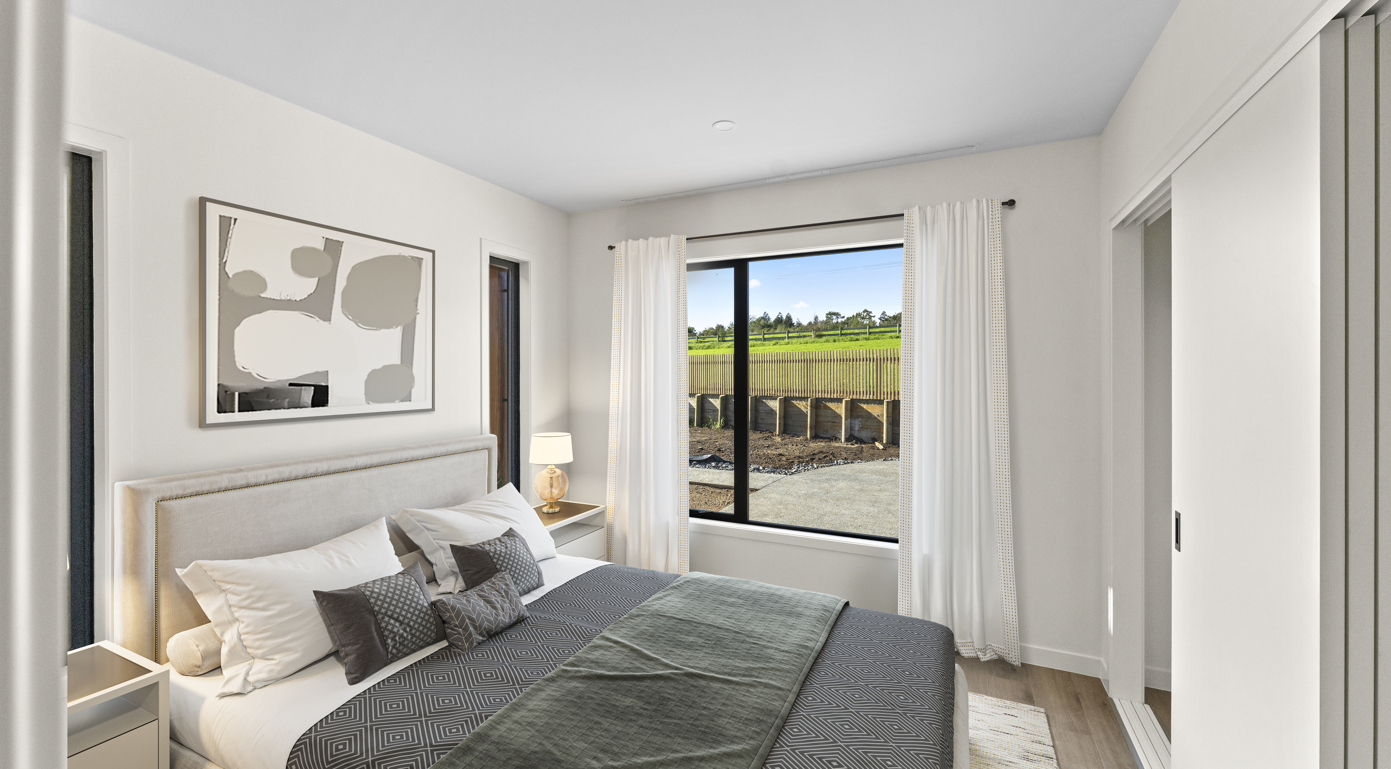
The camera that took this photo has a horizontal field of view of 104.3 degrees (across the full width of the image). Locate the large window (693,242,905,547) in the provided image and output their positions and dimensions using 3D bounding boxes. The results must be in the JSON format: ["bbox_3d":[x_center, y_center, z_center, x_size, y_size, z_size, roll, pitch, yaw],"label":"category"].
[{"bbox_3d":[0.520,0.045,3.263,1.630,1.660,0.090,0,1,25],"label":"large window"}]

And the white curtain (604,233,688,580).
[{"bbox_3d":[-0.317,0.204,3.494,0.620,2.280,0.130,0,1,25],"label":"white curtain"}]

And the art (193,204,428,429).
[{"bbox_3d":[-1.552,-0.266,2.349,0.035,0.827,0.957,0,1,25],"label":"art"}]

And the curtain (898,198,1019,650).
[{"bbox_3d":[1.309,0.224,2.722,0.555,2.280,0.140,0,1,25],"label":"curtain"}]

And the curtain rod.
[{"bbox_3d":[0.476,-0.888,3.112,2.380,0.050,0.070,0,1,25],"label":"curtain rod"}]

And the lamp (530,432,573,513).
[{"bbox_3d":[-0.893,0.544,3.355,0.265,0.478,0.265,0,1,0],"label":"lamp"}]

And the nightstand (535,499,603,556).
[{"bbox_3d":[-0.869,1.074,3.275,0.420,0.580,0.540,0,1,25],"label":"nightstand"}]

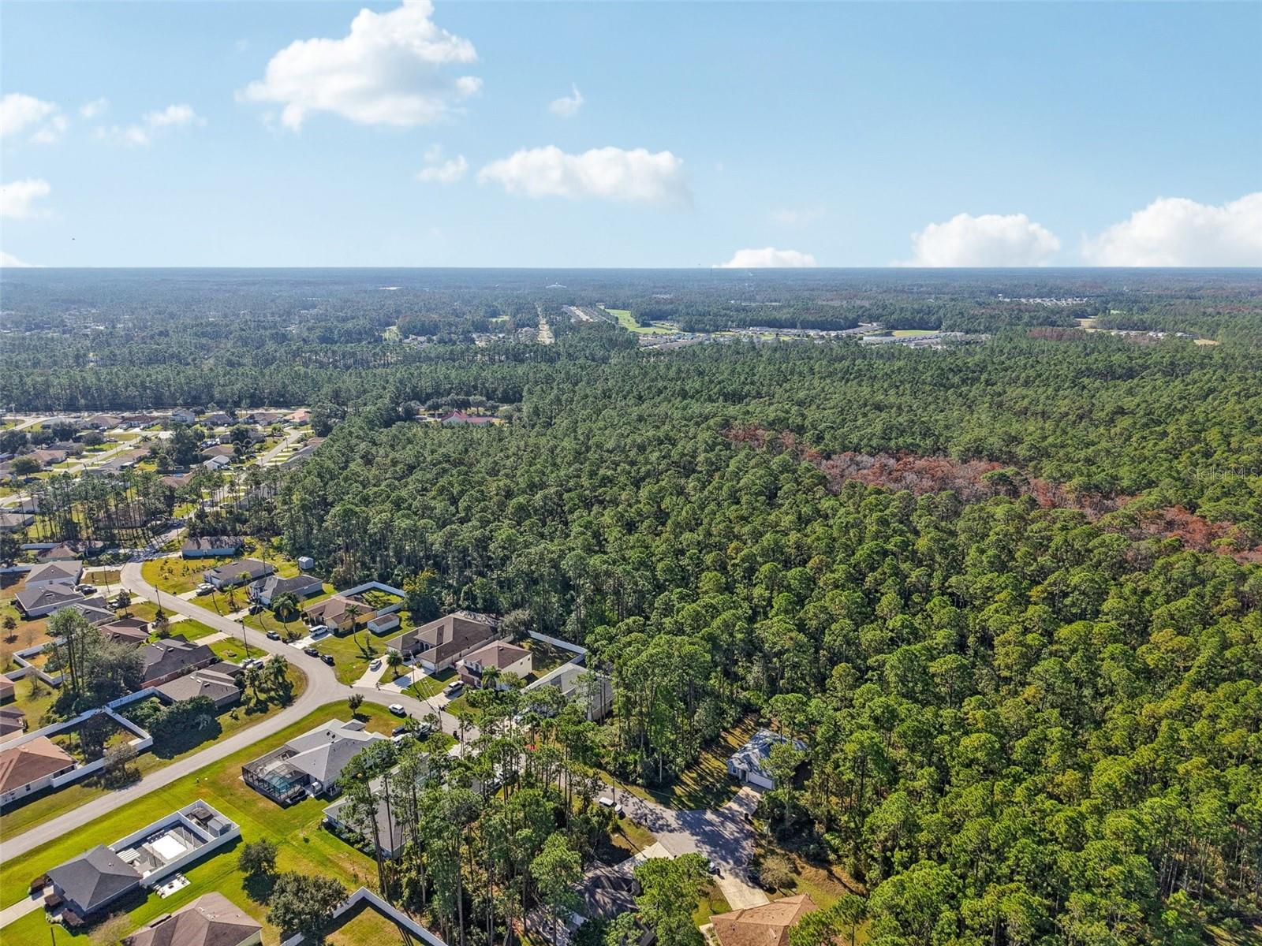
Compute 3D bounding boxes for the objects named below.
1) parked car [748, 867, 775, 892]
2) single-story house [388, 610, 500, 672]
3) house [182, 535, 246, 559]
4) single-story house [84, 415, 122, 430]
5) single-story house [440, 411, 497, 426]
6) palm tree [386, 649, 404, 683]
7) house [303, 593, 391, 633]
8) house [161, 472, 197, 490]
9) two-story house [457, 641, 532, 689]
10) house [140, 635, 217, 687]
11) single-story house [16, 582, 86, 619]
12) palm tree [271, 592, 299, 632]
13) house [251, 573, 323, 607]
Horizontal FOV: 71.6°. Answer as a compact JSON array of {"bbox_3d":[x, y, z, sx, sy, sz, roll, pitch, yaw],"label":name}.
[{"bbox_3d":[22.359,69.370,149.284,1.850,1.550,4.700,-13,19,-43],"label":"parked car"},{"bbox_3d":[-49.800,43.460,234.000,20.200,6.500,24.700,10,16,35],"label":"single-story house"},{"bbox_3d":[-152.960,26.171,322.297,18.600,5.000,12.500,-2,14,-7],"label":"house"},{"bbox_3d":[-333.000,-31.930,551.220,16.800,5.400,17.500,-2,14,-9],"label":"single-story house"},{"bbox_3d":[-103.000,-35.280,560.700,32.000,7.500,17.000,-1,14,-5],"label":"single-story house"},{"bbox_3d":[-60.304,48.762,224.080,4.200,6.800,4.200,0,13,0],"label":"palm tree"},{"bbox_3d":[-83.660,39.220,253.640,18.600,5.600,16.400,10,16,35],"label":"house"},{"bbox_3d":[-213.500,4.363,413.379,15.000,5.000,17.500,-3,14,-11],"label":"house"},{"bbox_3d":[-34.814,48.574,223.148,12.200,7.600,14.650,8,16,31],"label":"two-story house"},{"bbox_3d":[-118.650,46.710,222.350,19.800,5.600,20.800,10,16,35],"label":"house"},{"bbox_3d":[-180.497,38.176,271.945,18.300,5.100,14.990,13,19,43],"label":"single-story house"},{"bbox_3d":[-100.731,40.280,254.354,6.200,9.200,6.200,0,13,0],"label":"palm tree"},{"bbox_3d":[-108.150,34.870,272.430,15.300,5.300,18.400,10,16,35],"label":"house"}]

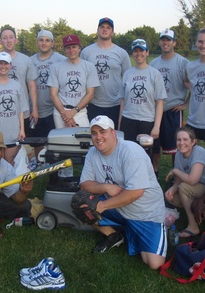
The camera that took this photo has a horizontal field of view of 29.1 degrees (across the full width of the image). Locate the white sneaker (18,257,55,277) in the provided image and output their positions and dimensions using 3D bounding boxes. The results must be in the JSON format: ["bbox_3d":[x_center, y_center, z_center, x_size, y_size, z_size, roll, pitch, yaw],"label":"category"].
[{"bbox_3d":[-0.455,0.856,2.879,0.300,0.125,0.110,-3,14,-14],"label":"white sneaker"}]

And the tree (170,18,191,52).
[{"bbox_3d":[16.088,-22.692,81.967,4.700,8.200,4.700,0,13,0],"label":"tree"}]

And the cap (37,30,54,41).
[{"bbox_3d":[-0.597,-1.153,4.137,0.175,0.130,0.260,0,13,-2],"label":"cap"}]

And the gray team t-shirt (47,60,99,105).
[{"bbox_3d":[-0.279,-0.628,3.880,0.510,0.480,0.280,-1,13,-3],"label":"gray team t-shirt"}]

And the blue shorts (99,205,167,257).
[{"bbox_3d":[0.235,0.600,3.000,0.470,0.400,0.430,9,16,34],"label":"blue shorts"}]

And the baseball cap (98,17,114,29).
[{"bbox_3d":[0.038,-1.366,4.320,0.180,0.145,0.260,0,5,0],"label":"baseball cap"}]

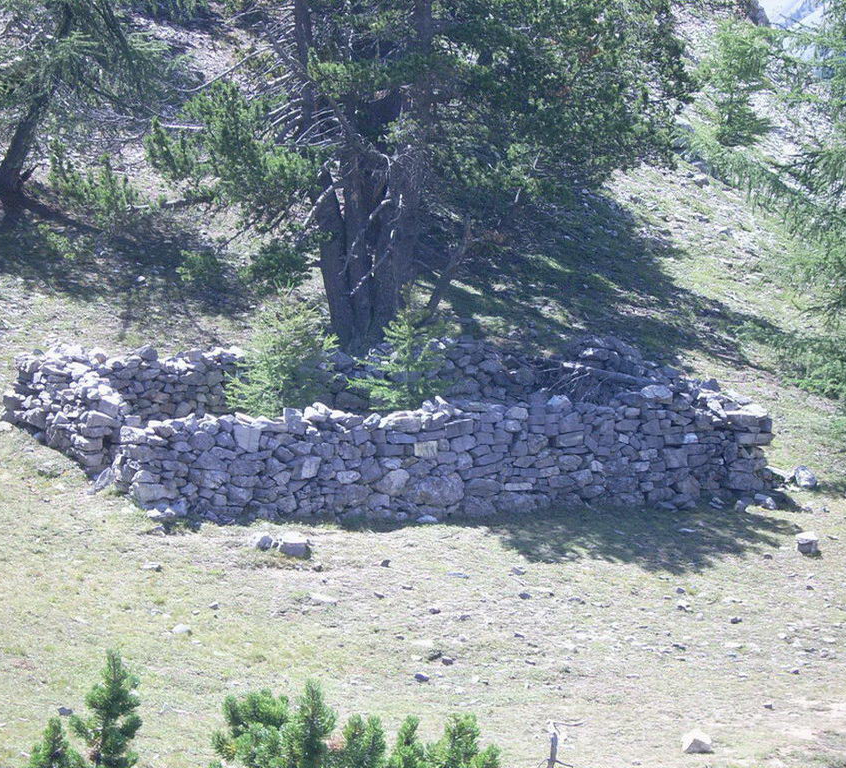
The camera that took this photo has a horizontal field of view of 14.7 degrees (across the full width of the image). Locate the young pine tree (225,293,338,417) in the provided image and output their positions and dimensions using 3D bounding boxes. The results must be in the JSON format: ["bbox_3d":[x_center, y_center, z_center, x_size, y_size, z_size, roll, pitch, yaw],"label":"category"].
[{"bbox_3d":[-1.870,-0.099,43.400,1.480,2.150,1.450,0,8,0],"label":"young pine tree"}]

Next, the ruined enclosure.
[{"bbox_3d":[-0.720,0.428,43.750,9.000,1.400,6.600,-2,8,-12],"label":"ruined enclosure"}]

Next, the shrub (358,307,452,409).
[{"bbox_3d":[-0.271,-0.020,43.400,1.240,1.900,1.200,0,8,0],"label":"shrub"}]

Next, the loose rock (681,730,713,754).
[{"bbox_3d":[2.591,3.385,31.000,0.290,0.190,0.250,0,8,0],"label":"loose rock"}]

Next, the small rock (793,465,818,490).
[{"bbox_3d":[4.869,1.190,41.800,0.300,0.300,0.280,0,8,0],"label":"small rock"}]

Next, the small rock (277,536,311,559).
[{"bbox_3d":[-1.507,1.905,38.500,0.380,0.240,0.320,0,8,0],"label":"small rock"}]

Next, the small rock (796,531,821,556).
[{"bbox_3d":[4.520,1.870,38.500,0.290,0.250,0.270,0,8,0],"label":"small rock"}]

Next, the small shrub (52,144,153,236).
[{"bbox_3d":[-5.517,-3.334,56.000,1.700,1.450,1.400,0,8,0],"label":"small shrub"}]

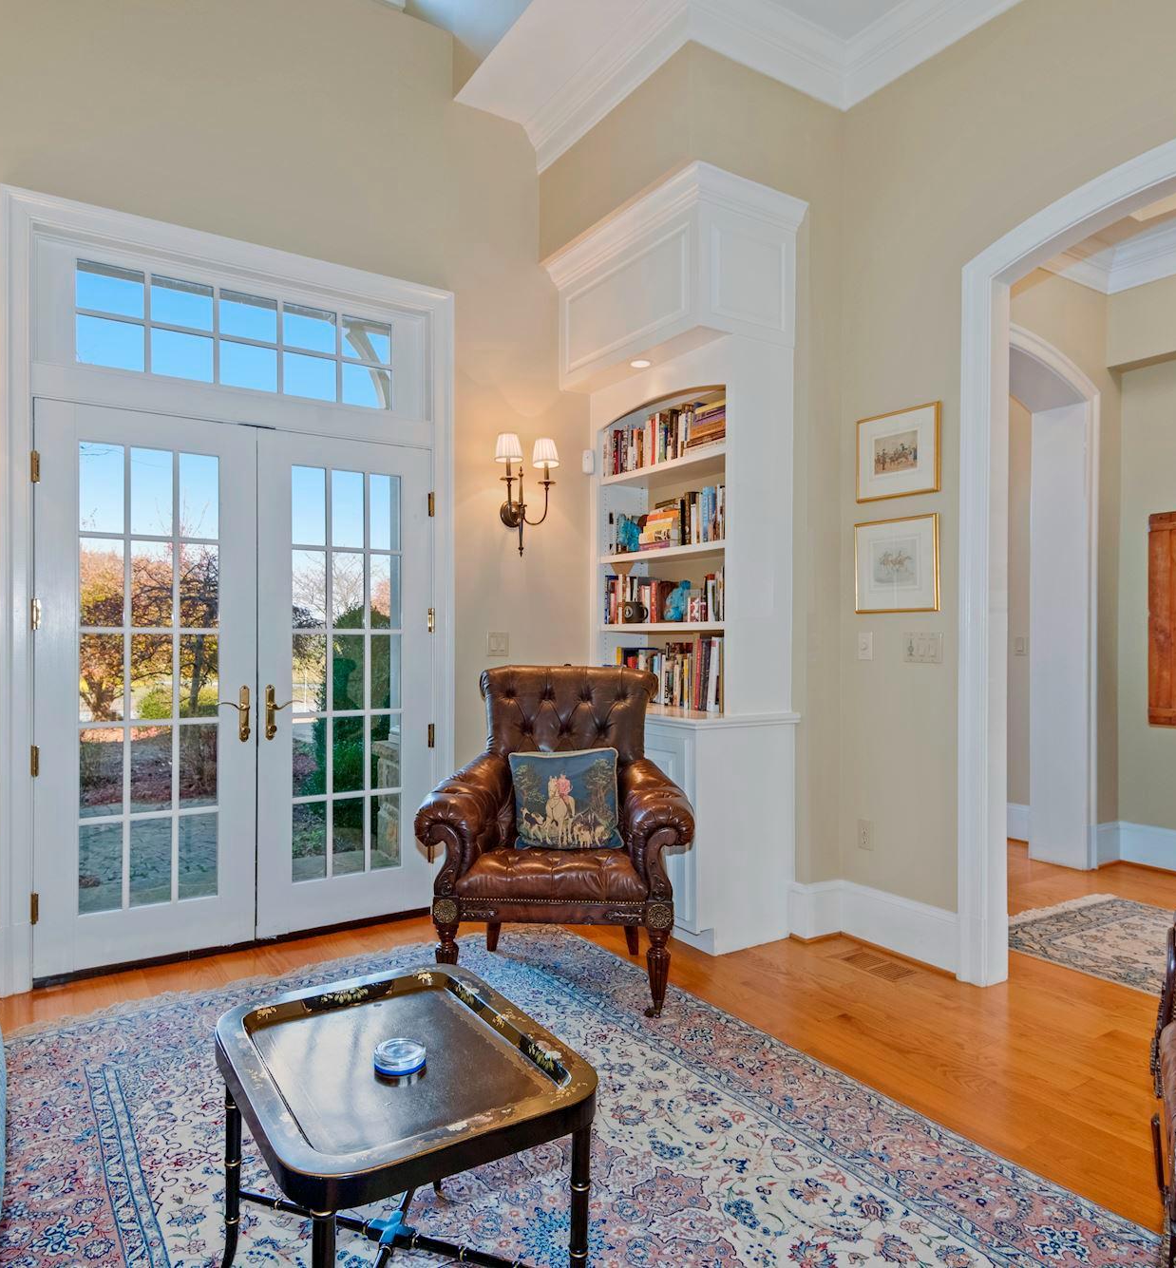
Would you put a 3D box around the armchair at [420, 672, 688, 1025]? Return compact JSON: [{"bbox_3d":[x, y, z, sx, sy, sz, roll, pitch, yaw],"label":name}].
[{"bbox_3d":[-0.095,0.676,3.109,0.920,1.102,0.790,0,0,3],"label":"armchair"}]

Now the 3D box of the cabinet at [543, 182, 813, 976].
[{"bbox_3d":[0.342,-0.246,3.719,0.576,2.969,1.113,0,0,-32],"label":"cabinet"}]

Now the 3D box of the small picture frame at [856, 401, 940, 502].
[{"bbox_3d":[1.203,-0.695,3.283,0.026,0.333,0.380,0,0,-32],"label":"small picture frame"}]

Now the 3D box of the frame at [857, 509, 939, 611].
[{"bbox_3d":[1.199,-0.262,3.288,0.026,0.365,0.389,0,0,-32],"label":"frame"}]

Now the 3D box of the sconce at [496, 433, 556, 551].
[{"bbox_3d":[-0.292,-0.626,3.844,0.318,0.543,0.218,0,0,-32],"label":"sconce"}]

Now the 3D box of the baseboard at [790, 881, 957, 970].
[{"bbox_3d":[1.095,1.129,3.261,0.202,0.222,0.618,0,0,-32],"label":"baseboard"}]

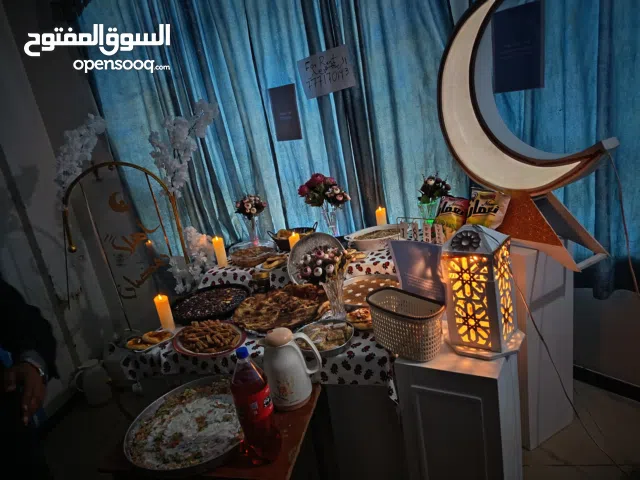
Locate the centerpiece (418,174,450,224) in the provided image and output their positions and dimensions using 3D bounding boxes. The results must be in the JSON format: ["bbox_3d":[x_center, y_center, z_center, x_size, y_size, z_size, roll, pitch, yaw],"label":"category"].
[{"bbox_3d":[0.599,-0.216,2.382,0.150,0.260,0.145,-6,15,10],"label":"centerpiece"}]

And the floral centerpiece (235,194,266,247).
[{"bbox_3d":[-0.392,-0.102,2.505,0.150,0.275,0.145,-11,15,-10],"label":"floral centerpiece"}]

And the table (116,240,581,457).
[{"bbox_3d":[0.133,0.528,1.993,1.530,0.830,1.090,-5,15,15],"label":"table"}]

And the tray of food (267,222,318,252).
[{"bbox_3d":[-0.157,-0.006,2.363,0.255,0.090,0.200,-10,15,-6],"label":"tray of food"}]

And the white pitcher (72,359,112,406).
[{"bbox_3d":[-1.397,0.880,2.707,0.200,0.250,0.150,-18,17,-32],"label":"white pitcher"}]

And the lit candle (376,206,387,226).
[{"bbox_3d":[0.316,-0.090,2.217,0.053,0.155,0.053,-9,15,0],"label":"lit candle"}]

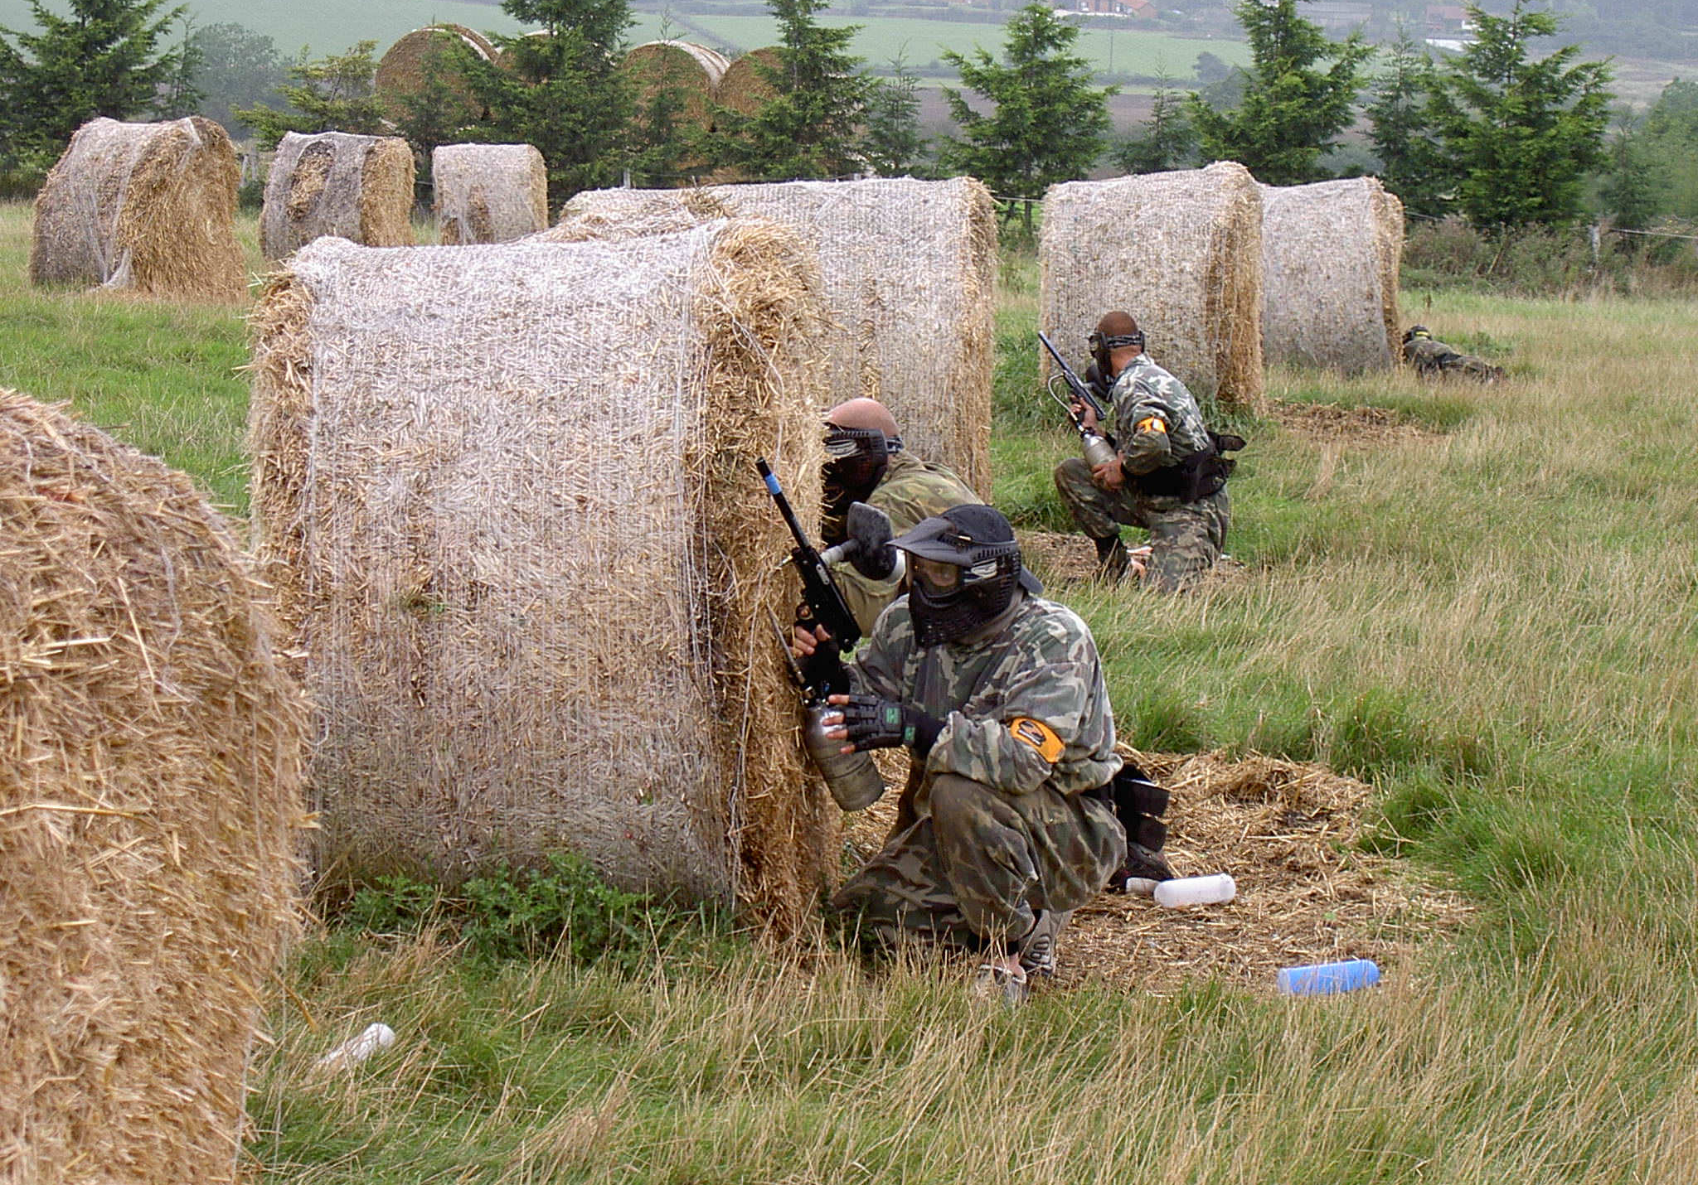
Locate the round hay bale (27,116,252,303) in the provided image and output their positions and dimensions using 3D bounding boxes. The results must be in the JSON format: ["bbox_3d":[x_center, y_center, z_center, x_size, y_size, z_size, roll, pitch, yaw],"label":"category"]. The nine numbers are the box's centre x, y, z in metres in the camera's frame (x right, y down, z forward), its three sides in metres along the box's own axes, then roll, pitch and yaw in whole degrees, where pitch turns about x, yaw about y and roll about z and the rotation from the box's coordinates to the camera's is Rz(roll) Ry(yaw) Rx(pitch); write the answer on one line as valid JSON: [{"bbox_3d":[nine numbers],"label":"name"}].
[{"bbox_3d":[-6.036,-3.257,41.600,1.200,1.480,1.500,6,7,33],"label":"round hay bale"}]

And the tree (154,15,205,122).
[{"bbox_3d":[-8.273,-5.858,61.000,1.100,2.620,1.100,2,6,0],"label":"tree"}]

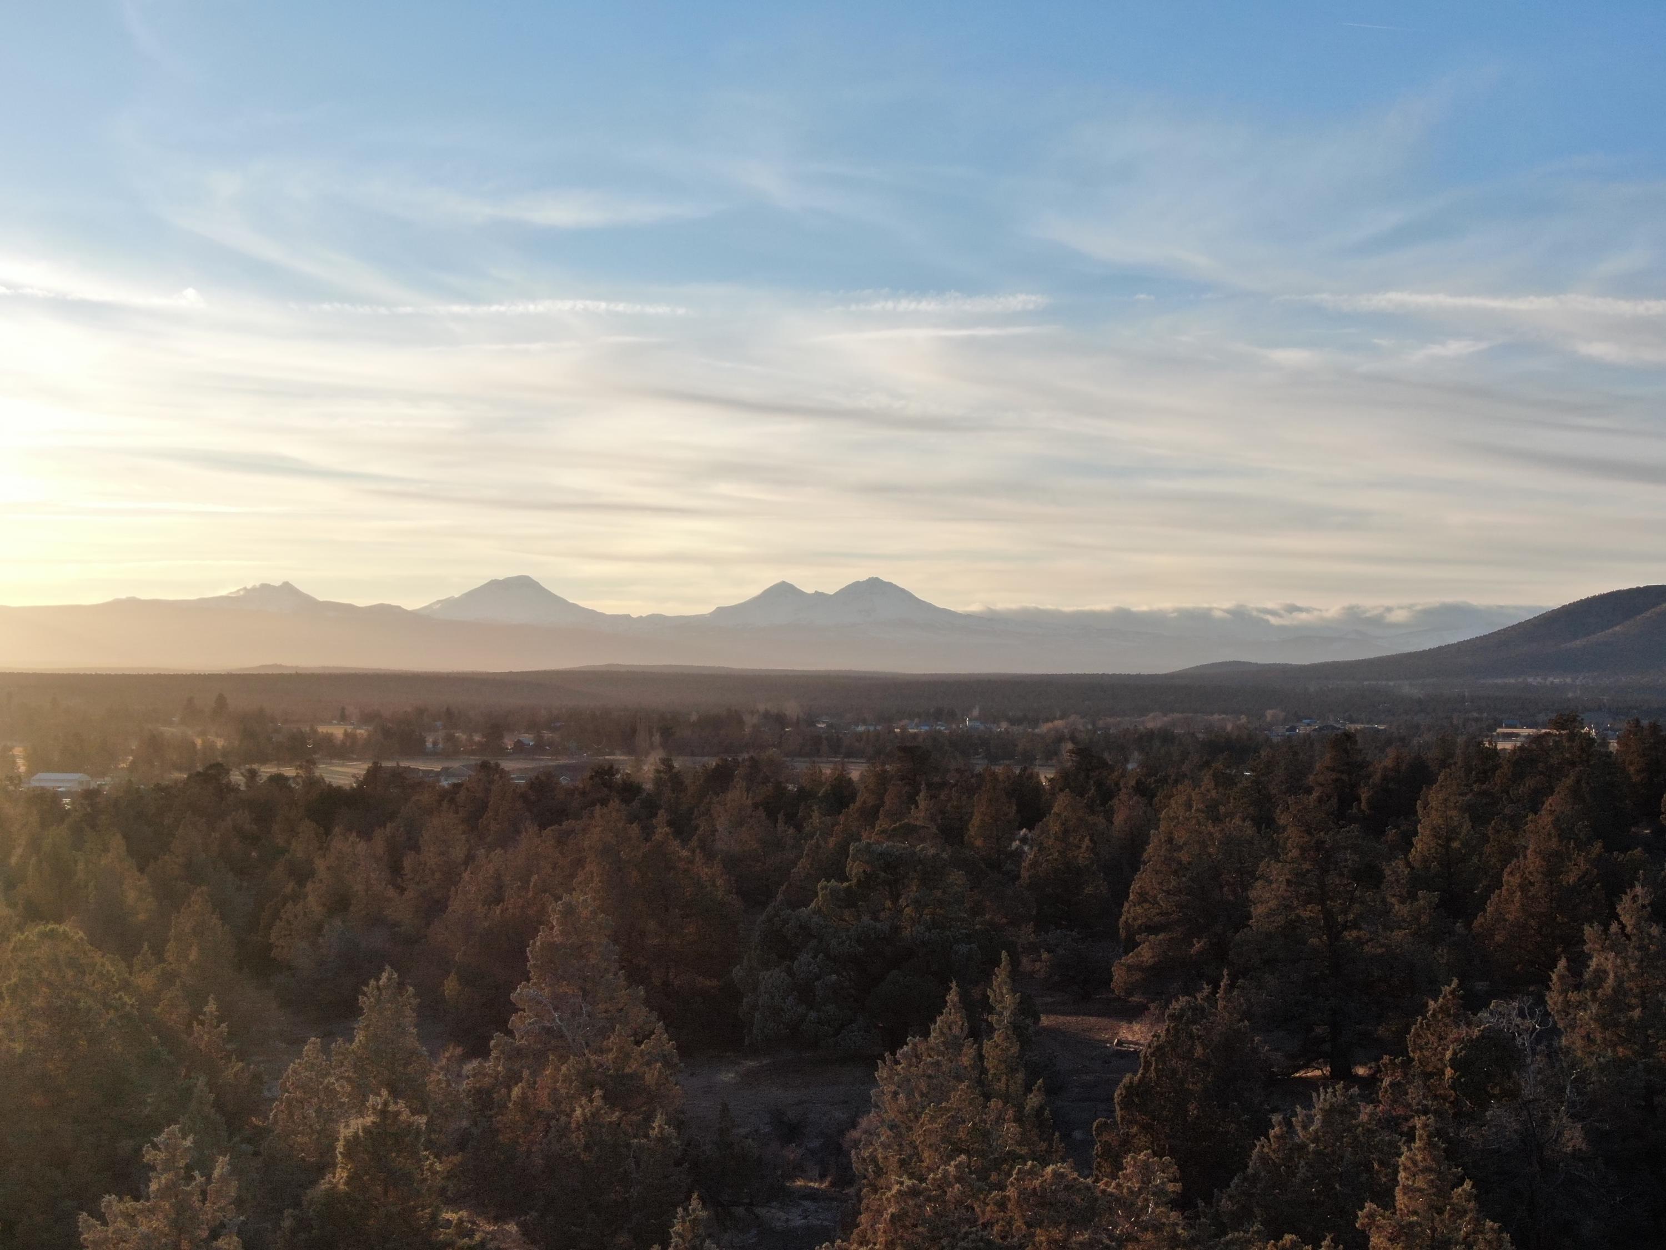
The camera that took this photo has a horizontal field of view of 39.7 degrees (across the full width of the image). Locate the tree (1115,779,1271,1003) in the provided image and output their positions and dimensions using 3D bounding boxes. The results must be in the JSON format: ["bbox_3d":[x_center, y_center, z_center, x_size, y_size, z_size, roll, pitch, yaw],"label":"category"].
[{"bbox_3d":[15.832,11.961,102.114,6.780,10.270,6.780,0,-1,9],"label":"tree"}]

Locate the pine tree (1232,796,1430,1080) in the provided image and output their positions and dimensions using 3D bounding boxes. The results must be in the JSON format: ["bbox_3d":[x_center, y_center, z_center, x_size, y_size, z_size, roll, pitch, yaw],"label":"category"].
[{"bbox_3d":[18.558,11.662,86.117,7.320,10.550,7.320,0,-1,12],"label":"pine tree"}]

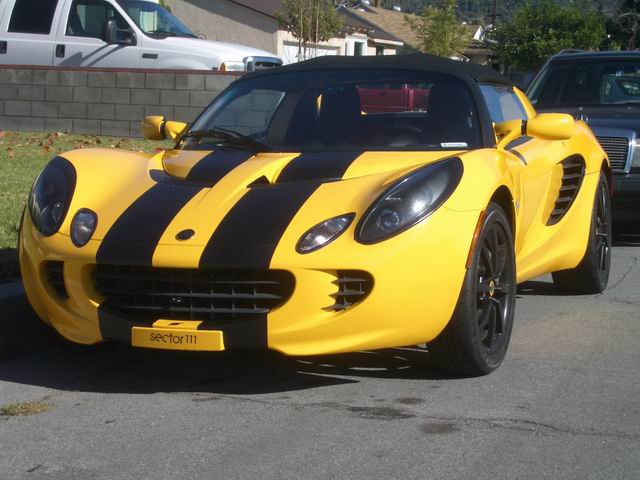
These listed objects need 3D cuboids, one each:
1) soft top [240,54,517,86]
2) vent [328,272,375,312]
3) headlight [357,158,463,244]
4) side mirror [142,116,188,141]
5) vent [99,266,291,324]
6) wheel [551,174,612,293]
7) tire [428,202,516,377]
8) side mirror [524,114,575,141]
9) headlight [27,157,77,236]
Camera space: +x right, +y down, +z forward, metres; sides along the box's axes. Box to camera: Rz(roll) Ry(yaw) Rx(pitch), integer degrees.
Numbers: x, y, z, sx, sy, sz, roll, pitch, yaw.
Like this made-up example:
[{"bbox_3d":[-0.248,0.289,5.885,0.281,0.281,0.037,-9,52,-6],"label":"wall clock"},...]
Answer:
[{"bbox_3d":[0.253,-0.731,5.948,1.170,0.170,0.800,2,5,19],"label":"soft top"},{"bbox_3d":[0.105,0.154,4.119,0.160,0.130,0.130,2,5,19],"label":"vent"},{"bbox_3d":[0.294,-0.123,4.225,0.265,0.250,0.450,2,5,19],"label":"headlight"},{"bbox_3d":[-0.661,-0.471,5.752,0.260,0.115,0.170,2,5,19],"label":"side mirror"},{"bbox_3d":[-0.392,0.158,4.174,0.700,0.175,0.140,2,5,19],"label":"vent"},{"bbox_3d":[1.287,-0.050,6.695,0.225,0.630,0.630,2,5,19],"label":"wheel"},{"bbox_3d":[0.497,0.157,4.545,0.185,0.600,0.600,2,5,21],"label":"tire"},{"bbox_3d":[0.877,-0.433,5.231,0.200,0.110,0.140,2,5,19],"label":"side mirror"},{"bbox_3d":[-0.890,-0.157,4.642,0.265,0.250,0.450,2,5,19],"label":"headlight"}]

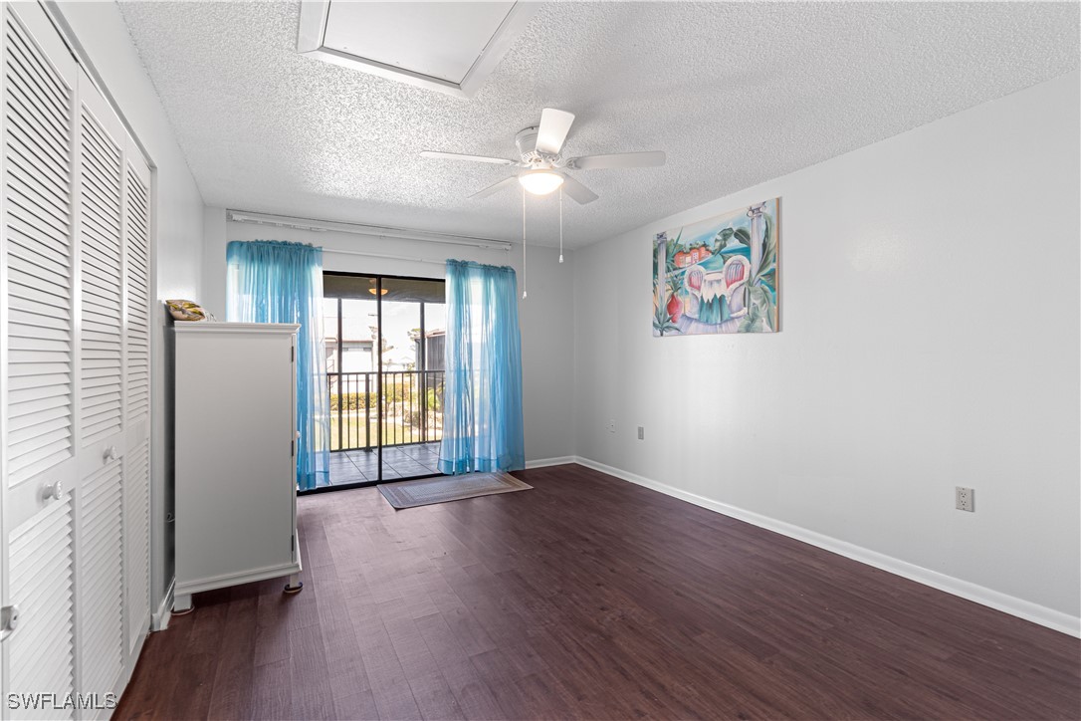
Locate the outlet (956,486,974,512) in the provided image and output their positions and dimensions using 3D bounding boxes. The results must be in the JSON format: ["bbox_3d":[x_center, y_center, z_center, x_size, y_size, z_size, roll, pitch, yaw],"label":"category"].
[{"bbox_3d":[2.137,0.699,2.266,0.010,0.115,0.071,0,0,-31],"label":"outlet"}]

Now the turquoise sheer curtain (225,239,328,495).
[{"bbox_3d":[-2.202,0.086,3.814,0.756,2.096,0.120,0,0,-27],"label":"turquoise sheer curtain"}]

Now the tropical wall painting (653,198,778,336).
[{"bbox_3d":[1.329,-0.673,3.599,0.030,0.930,1.170,0,0,-31],"label":"tropical wall painting"}]

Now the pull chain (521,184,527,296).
[{"bbox_3d":[-0.097,-0.663,2.510,0.020,0.640,0.020,0,0,0],"label":"pull chain"}]

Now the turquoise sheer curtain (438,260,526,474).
[{"bbox_3d":[-0.585,0.088,4.638,0.939,2.176,0.130,0,0,-27],"label":"turquoise sheer curtain"}]

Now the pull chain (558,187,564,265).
[{"bbox_3d":[0.117,-0.760,2.510,0.020,0.445,0.020,0,0,0],"label":"pull chain"}]

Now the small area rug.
[{"bbox_3d":[-0.779,1.186,4.229,1.280,0.012,0.760,0,0,-28],"label":"small area rug"}]

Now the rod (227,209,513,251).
[{"bbox_3d":[-1.425,-1.192,4.233,2.508,0.090,0.075,0,0,-27],"label":"rod"}]

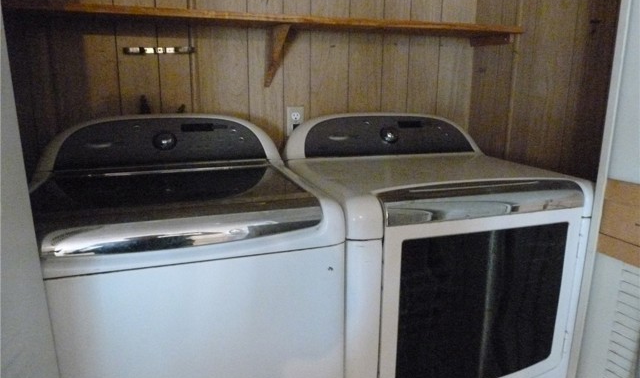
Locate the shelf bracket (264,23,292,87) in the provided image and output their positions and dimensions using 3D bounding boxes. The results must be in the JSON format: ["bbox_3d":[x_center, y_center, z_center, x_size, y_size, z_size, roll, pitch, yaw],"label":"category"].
[{"bbox_3d":[-0.155,-0.473,1.595,0.038,0.208,0.210,-4,13,-20],"label":"shelf bracket"}]

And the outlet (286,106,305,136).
[{"bbox_3d":[-0.096,-0.268,1.762,0.071,0.115,0.010,-3,13,-17],"label":"outlet"}]

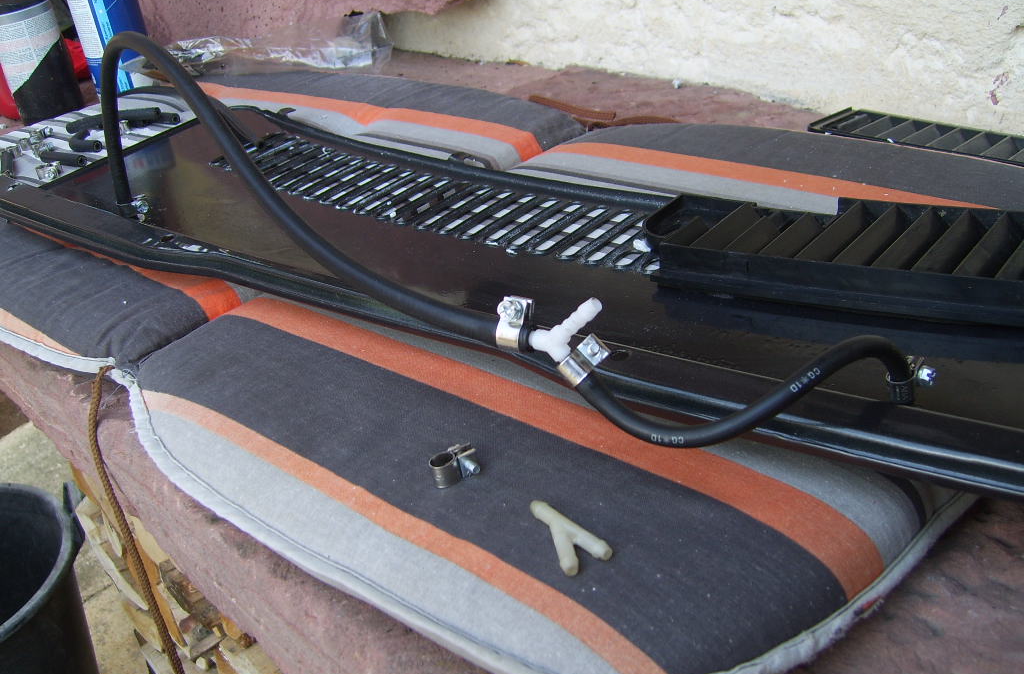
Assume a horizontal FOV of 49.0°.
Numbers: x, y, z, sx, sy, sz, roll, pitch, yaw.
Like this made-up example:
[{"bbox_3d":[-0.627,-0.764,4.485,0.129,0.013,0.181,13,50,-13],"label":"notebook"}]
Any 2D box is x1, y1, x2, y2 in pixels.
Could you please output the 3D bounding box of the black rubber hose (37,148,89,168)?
[{"bbox_3d":[-0.329,-0.132,0.827,0.055,0.010,0.010,13,37,35],"label":"black rubber hose"}]

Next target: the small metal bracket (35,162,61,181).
[{"bbox_3d":[-0.365,-0.130,0.885,0.020,0.013,0.014,-15,34,-13],"label":"small metal bracket"}]

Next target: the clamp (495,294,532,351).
[{"bbox_3d":[0.001,-0.005,0.441,0.009,0.021,0.015,13,16,24],"label":"clamp"}]

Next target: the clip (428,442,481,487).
[{"bbox_3d":[-0.024,0.053,0.460,0.020,0.011,0.015,-17,32,-14],"label":"clip"}]

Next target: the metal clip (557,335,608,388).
[{"bbox_3d":[0.028,0.009,0.445,0.021,0.010,0.015,-43,7,0],"label":"metal clip"}]

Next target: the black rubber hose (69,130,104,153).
[{"bbox_3d":[-0.326,-0.150,0.862,0.028,0.011,0.020,9,35,27],"label":"black rubber hose"}]

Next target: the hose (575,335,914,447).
[{"bbox_3d":[0.092,0.019,0.455,0.143,0.054,0.022,-9,31,-1],"label":"hose"}]

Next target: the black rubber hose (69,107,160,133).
[{"bbox_3d":[-0.311,-0.170,0.882,0.075,0.013,0.016,-5,31,5],"label":"black rubber hose"}]

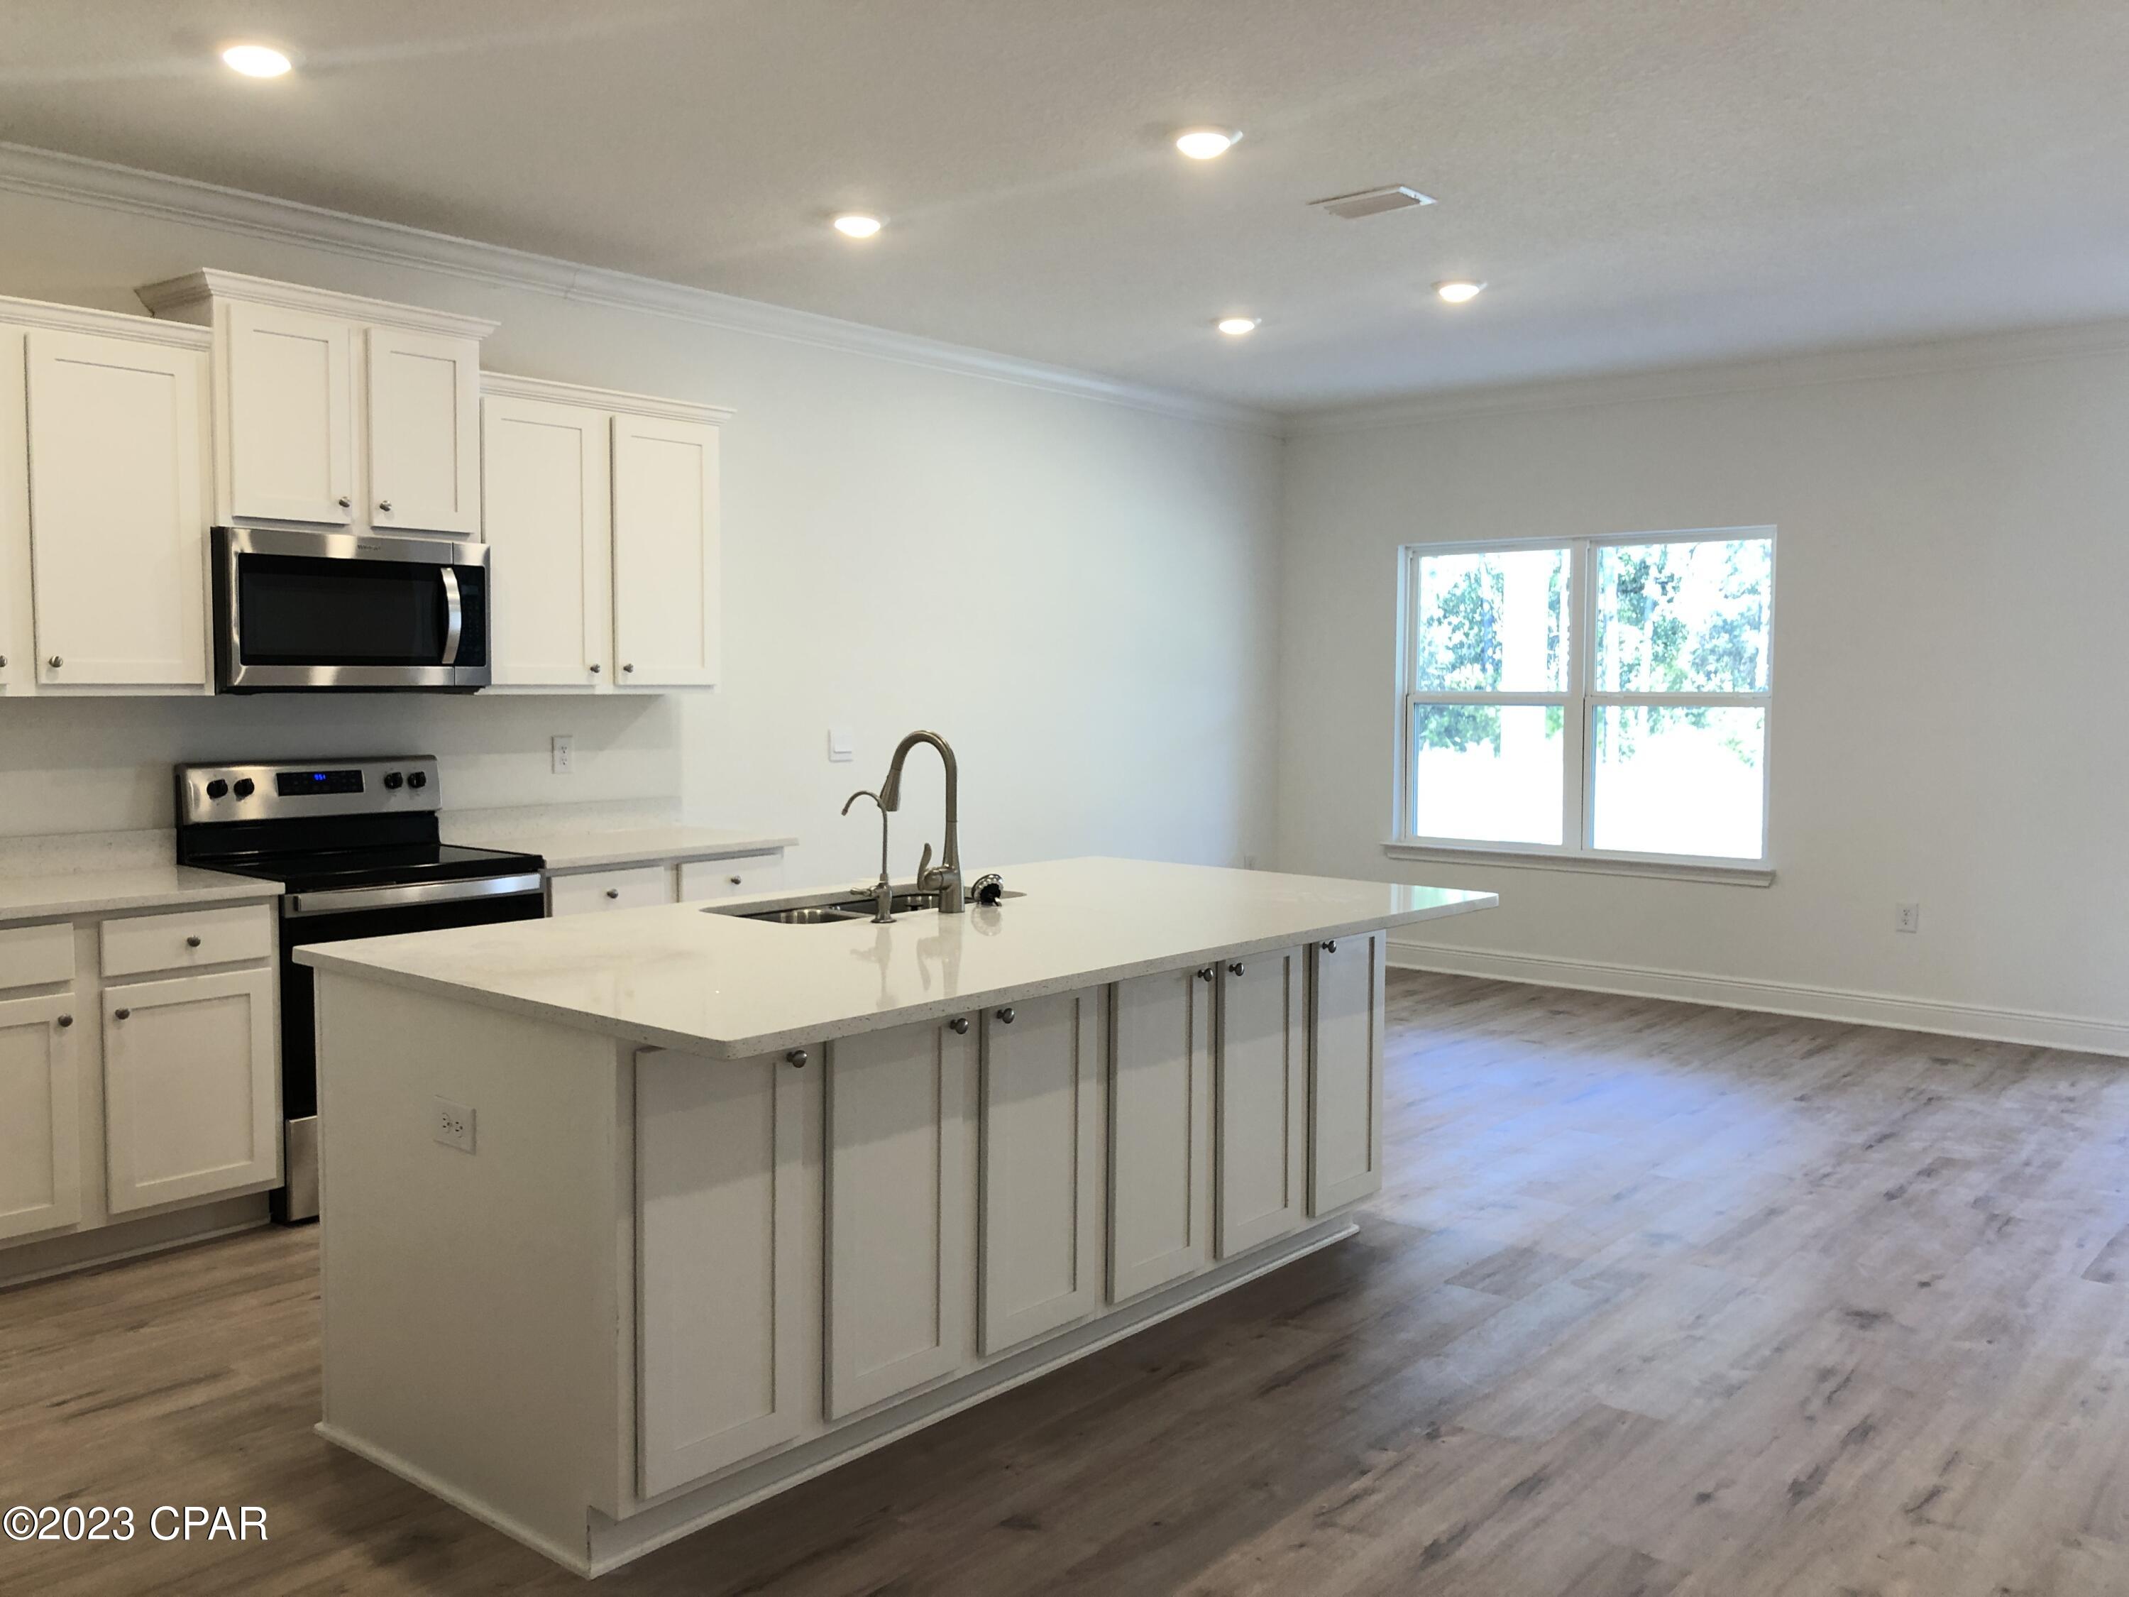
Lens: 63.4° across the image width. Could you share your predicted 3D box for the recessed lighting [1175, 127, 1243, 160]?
[{"bbox_3d":[0.350,-1.612,4.242,0.160,0.030,0.160,0,4,0],"label":"recessed lighting"}]

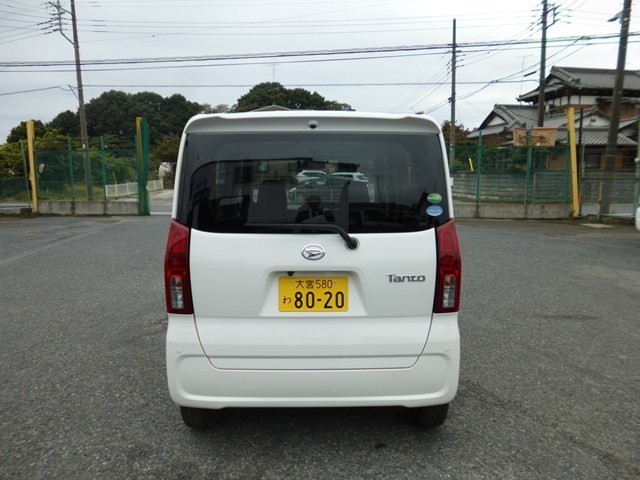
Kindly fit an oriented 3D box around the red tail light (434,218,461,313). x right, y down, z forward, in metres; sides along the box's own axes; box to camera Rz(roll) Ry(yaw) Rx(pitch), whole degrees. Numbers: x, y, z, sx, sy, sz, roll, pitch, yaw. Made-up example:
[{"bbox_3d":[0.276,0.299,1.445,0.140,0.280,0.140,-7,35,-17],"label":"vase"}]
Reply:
[{"bbox_3d":[0.617,0.120,2.150,0.157,0.460,0.170,0,7,0],"label":"red tail light"}]

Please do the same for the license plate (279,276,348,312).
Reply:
[{"bbox_3d":[-0.030,0.259,2.113,0.330,0.166,0.020,0,-2,0],"label":"license plate"}]

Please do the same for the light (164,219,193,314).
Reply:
[{"bbox_3d":[-0.680,0.125,2.150,0.160,0.460,0.170,0,7,0],"label":"light"}]

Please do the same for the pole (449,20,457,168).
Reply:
[{"bbox_3d":[8.250,-7.720,27.500,0.330,11.400,0.330,0,7,0],"label":"pole"}]

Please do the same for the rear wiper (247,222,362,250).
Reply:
[{"bbox_3d":[-0.080,-0.017,2.070,0.525,0.130,0.070,0,7,0],"label":"rear wiper"}]

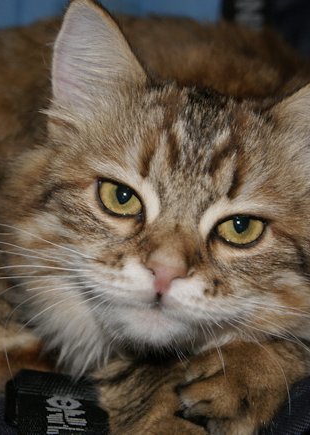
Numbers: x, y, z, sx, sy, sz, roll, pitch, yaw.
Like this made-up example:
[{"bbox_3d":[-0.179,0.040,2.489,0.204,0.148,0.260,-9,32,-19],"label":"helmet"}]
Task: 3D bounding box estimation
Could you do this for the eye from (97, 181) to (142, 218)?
[{"bbox_3d":[-0.013,-0.007,0.562,0.018,0.013,0.012,16,9,5],"label":"eye"}]

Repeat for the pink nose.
[{"bbox_3d":[0.004,0.021,0.545,0.015,0.013,0.011,15,11,0],"label":"pink nose"}]

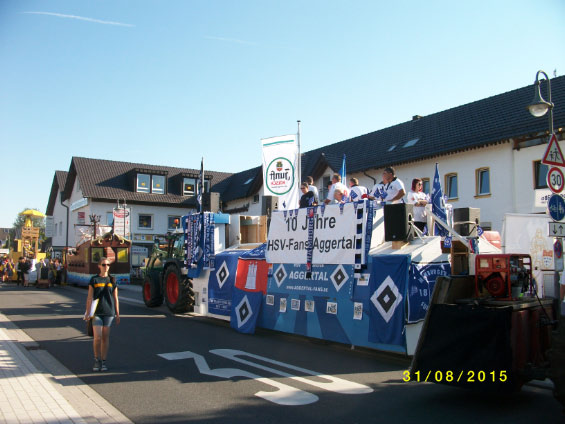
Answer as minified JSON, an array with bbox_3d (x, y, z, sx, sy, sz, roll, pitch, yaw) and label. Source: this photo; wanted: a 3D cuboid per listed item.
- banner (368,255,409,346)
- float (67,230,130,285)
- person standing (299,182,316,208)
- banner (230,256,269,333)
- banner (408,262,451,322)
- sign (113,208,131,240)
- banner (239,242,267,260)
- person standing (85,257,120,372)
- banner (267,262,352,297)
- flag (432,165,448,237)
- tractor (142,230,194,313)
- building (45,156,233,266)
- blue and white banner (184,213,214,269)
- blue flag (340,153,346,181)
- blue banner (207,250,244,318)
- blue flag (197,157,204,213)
[{"bbox_3d":[1.727,1.452,8.337,0.060,1.460,0.780,5,-7,-42],"label":"banner"},{"bbox_3d":[-11.502,2.889,31.512,2.500,3.300,4.600,4,-7,-39],"label":"float"},{"bbox_3d":[0.508,0.221,10.424,0.360,1.660,0.480,3,-6,-32],"label":"person standing"},{"bbox_3d":[-0.736,1.783,10.953,0.120,1.650,1.200,5,-7,-42],"label":"banner"},{"bbox_3d":[2.688,1.424,9.086,1.420,1.050,0.050,4,-7,-40],"label":"banner"},{"bbox_3d":[-11.136,0.832,35.071,1.220,2.100,0.150,1,-5,-16],"label":"sign"},{"bbox_3d":[-0.667,0.890,11.257,0.250,0.400,0.980,5,-7,-42],"label":"banner"},{"bbox_3d":[-2.668,1.520,7.558,0.520,1.680,0.360,2,-6,-17],"label":"person standing"},{"bbox_3d":[0.520,1.394,10.524,0.040,0.730,2.580,4,-7,-40],"label":"banner"},{"bbox_3d":[2.765,-0.219,8.857,0.180,1.320,0.320,5,-7,-42],"label":"flag"},{"bbox_3d":[-3.170,1.930,17.322,2.250,2.660,4.100,3,-6,-37],"label":"tractor"},{"bbox_3d":[-13.116,1.090,46.705,14.000,9.700,14.600,4,-6,-35],"label":"building"},{"bbox_3d":[-2.315,0.781,13.828,0.100,1.530,1.650,4,-7,-40],"label":"blue and white banner"},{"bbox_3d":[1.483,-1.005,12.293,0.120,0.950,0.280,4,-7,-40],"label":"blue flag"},{"bbox_3d":[-1.351,1.650,11.719,0.080,1.470,1.200,5,-7,-42],"label":"blue banner"},{"bbox_3d":[-2.228,-0.720,13.750,0.150,1.520,0.300,4,-7,-40],"label":"blue flag"}]

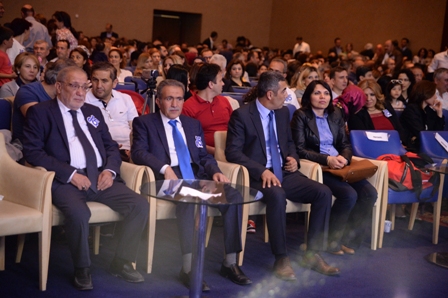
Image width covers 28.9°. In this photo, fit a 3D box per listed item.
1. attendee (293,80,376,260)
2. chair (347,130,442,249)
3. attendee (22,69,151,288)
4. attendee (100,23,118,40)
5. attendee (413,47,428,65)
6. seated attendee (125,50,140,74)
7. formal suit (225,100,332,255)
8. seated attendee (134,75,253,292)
[{"bbox_3d":[0.812,0.130,6.637,0.580,1.270,0.640,-1,9,-34],"label":"attendee"},{"bbox_3d":[1.368,0.308,7.126,0.660,0.860,0.610,-1,9,-34],"label":"chair"},{"bbox_3d":[-0.887,0.151,5.464,0.690,1.320,0.680,-1,9,-32],"label":"attendee"},{"bbox_3d":[-3.042,-2.496,22.900,0.530,1.600,0.420,2,8,-15],"label":"attendee"},{"bbox_3d":[4.798,-1.724,21.420,0.500,1.500,0.420,3,8,-5],"label":"attendee"},{"bbox_3d":[-1.383,-0.881,13.214,0.500,1.220,0.720,-1,9,-30],"label":"seated attendee"},{"bbox_3d":[0.366,0.172,6.263,0.640,0.970,0.670,-1,9,-34],"label":"formal suit"},{"bbox_3d":[-0.194,0.189,5.752,0.660,1.260,0.910,-1,9,-34],"label":"seated attendee"}]

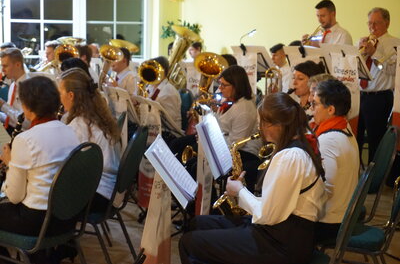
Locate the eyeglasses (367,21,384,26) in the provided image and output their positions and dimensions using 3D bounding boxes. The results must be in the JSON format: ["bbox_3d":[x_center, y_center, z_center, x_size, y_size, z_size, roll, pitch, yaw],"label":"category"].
[{"bbox_3d":[1.418,-0.871,6.700,0.135,0.042,0.140,-7,11,-41],"label":"eyeglasses"}]

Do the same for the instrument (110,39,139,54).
[{"bbox_3d":[-0.990,-0.580,9.600,0.380,0.920,0.420,15,2,-29],"label":"instrument"}]

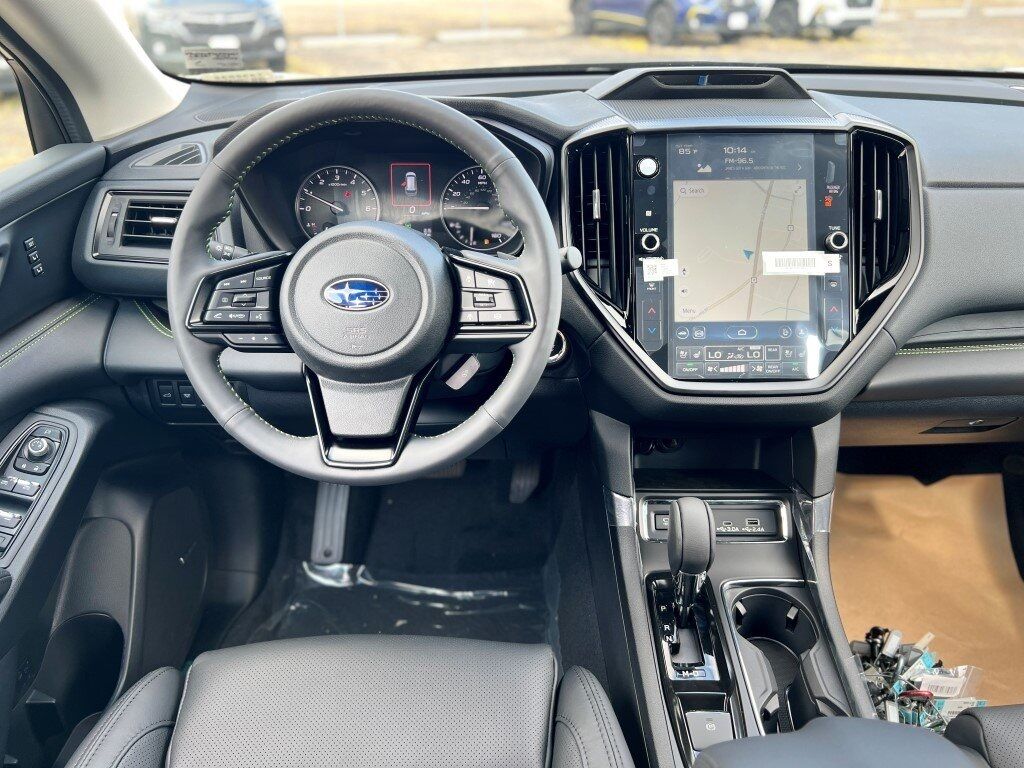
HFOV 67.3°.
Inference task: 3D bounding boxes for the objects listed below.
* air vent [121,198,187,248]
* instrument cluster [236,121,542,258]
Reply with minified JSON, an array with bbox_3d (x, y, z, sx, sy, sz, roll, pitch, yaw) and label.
[{"bbox_3d":[-0.402,-0.187,0.895,0.102,0.057,0.040,0,3,3],"label":"air vent"},{"bbox_3d":[-0.142,-0.244,0.965,0.360,0.158,0.080,0,11,0],"label":"instrument cluster"}]

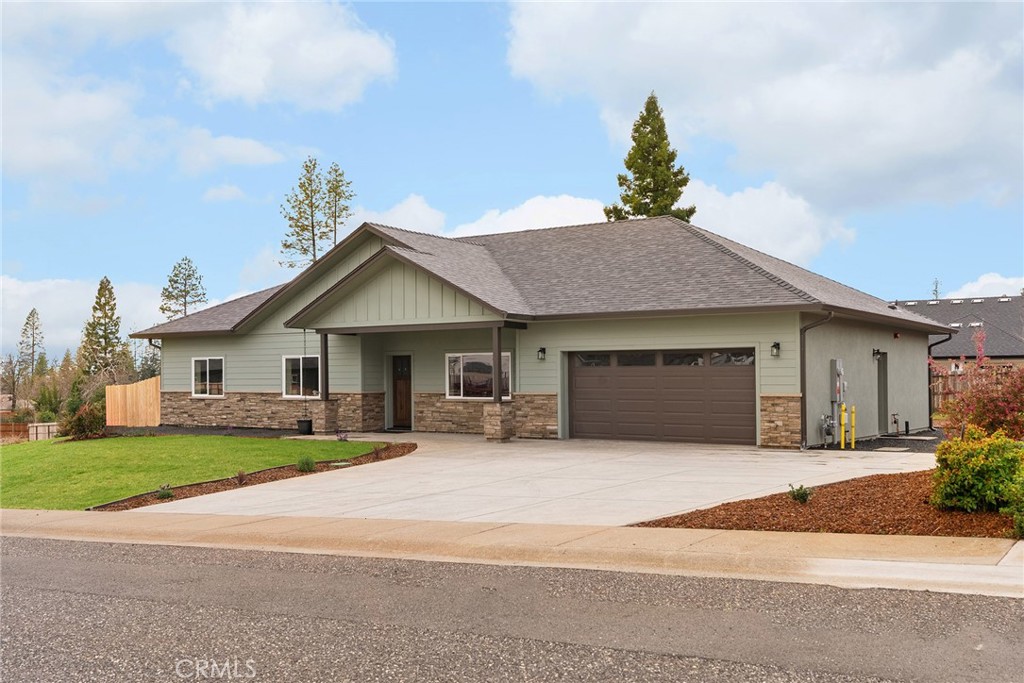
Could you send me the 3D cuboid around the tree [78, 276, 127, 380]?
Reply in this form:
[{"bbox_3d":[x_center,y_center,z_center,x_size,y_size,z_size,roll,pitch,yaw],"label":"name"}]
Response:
[{"bbox_3d":[-45.244,0.663,110.000,5.400,15.800,5.400,-2,-3,35],"label":"tree"}]

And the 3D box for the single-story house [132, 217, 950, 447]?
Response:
[{"bbox_3d":[0.353,-0.440,30.346,21.820,6.220,14.250,-2,-3,35],"label":"single-story house"}]

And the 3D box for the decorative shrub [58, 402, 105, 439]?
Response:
[{"bbox_3d":[-12.511,2.316,29.000,1.400,1.120,1.350,-2,-3,35],"label":"decorative shrub"}]

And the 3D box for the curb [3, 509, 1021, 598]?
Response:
[{"bbox_3d":[-2.729,2.341,12.147,16.300,0.200,1.600,-6,-5,35],"label":"curb"}]

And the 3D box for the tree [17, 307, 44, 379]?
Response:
[{"bbox_3d":[-67.567,2.672,140.000,3.800,14.800,3.800,-2,-3,35],"label":"tree"}]

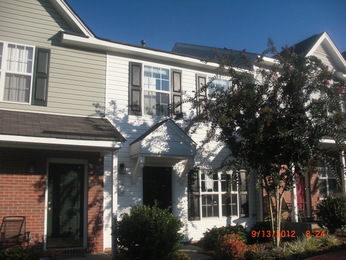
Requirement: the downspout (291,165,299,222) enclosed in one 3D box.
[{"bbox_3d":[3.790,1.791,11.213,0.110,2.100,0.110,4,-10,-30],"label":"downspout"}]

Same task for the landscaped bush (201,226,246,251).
[{"bbox_3d":[1.450,3.006,10.042,1.120,0.580,0.980,4,-10,-30],"label":"landscaped bush"}]

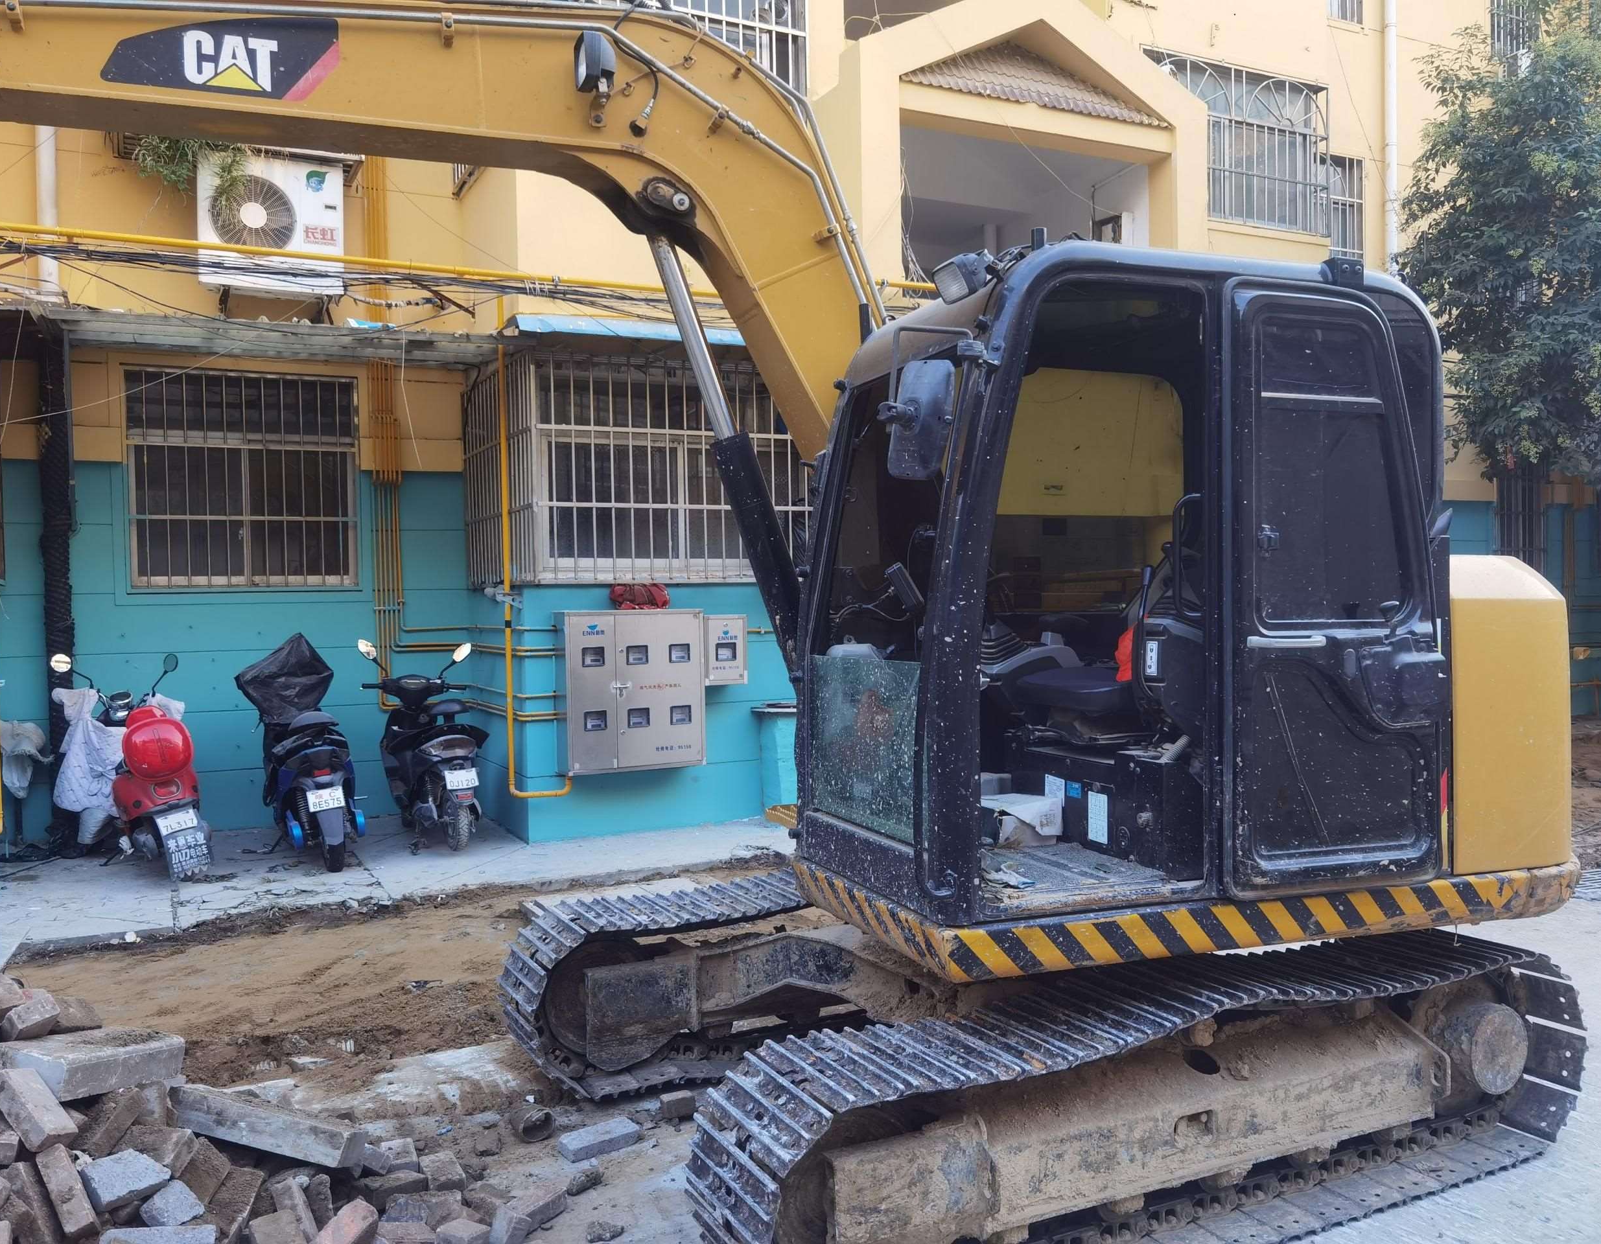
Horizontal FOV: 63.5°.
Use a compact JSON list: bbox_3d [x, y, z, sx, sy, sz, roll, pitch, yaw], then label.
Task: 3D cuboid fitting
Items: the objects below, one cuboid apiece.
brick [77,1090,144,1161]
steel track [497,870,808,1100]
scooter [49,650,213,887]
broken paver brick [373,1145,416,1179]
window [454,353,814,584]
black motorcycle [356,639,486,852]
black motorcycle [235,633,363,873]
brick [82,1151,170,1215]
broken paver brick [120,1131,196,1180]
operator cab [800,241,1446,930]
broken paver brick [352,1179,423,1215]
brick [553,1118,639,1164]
[{"bbox_3d":[-1.945,1.413,3.640,0.105,0.058,0.190,-13,35,23],"label":"brick"},{"bbox_3d":[0.258,1.302,5.109,2.760,0.610,0.465,-1,0,-27],"label":"steel track"},{"bbox_3d":[-3.932,0.850,7.733,0.760,1.240,1.670,-2,2,-37],"label":"scooter"},{"bbox_3d":[-1.119,1.508,3.650,0.090,0.048,0.090,-6,22,-7],"label":"broken paver brick"},{"bbox_3d":[-1.184,-0.999,9.431,2.100,1.449,1.659,-2,1,-29],"label":"window"},{"bbox_3d":[-2.446,0.812,8.565,0.750,1.300,1.732,-2,2,-31],"label":"black motorcycle"},{"bbox_3d":[-3.074,0.781,7.996,0.670,1.330,1.700,-2,1,-32],"label":"black motorcycle"},{"bbox_3d":[-1.622,1.345,3.100,0.142,0.050,0.158,14,18,37],"label":"brick"},{"bbox_3d":[-1.676,1.370,3.335,0.215,0.056,0.105,-6,28,20],"label":"broken paver brick"},{"bbox_3d":[0.927,-0.125,3.920,1.620,1.730,1.070,-1,0,-21],"label":"operator cab"},{"bbox_3d":[-1.073,1.497,3.410,0.150,0.055,0.095,1,-7,-40],"label":"broken paver brick"},{"bbox_3d":[-0.603,1.562,3.905,0.235,0.050,0.095,-1,0,-39],"label":"brick"}]

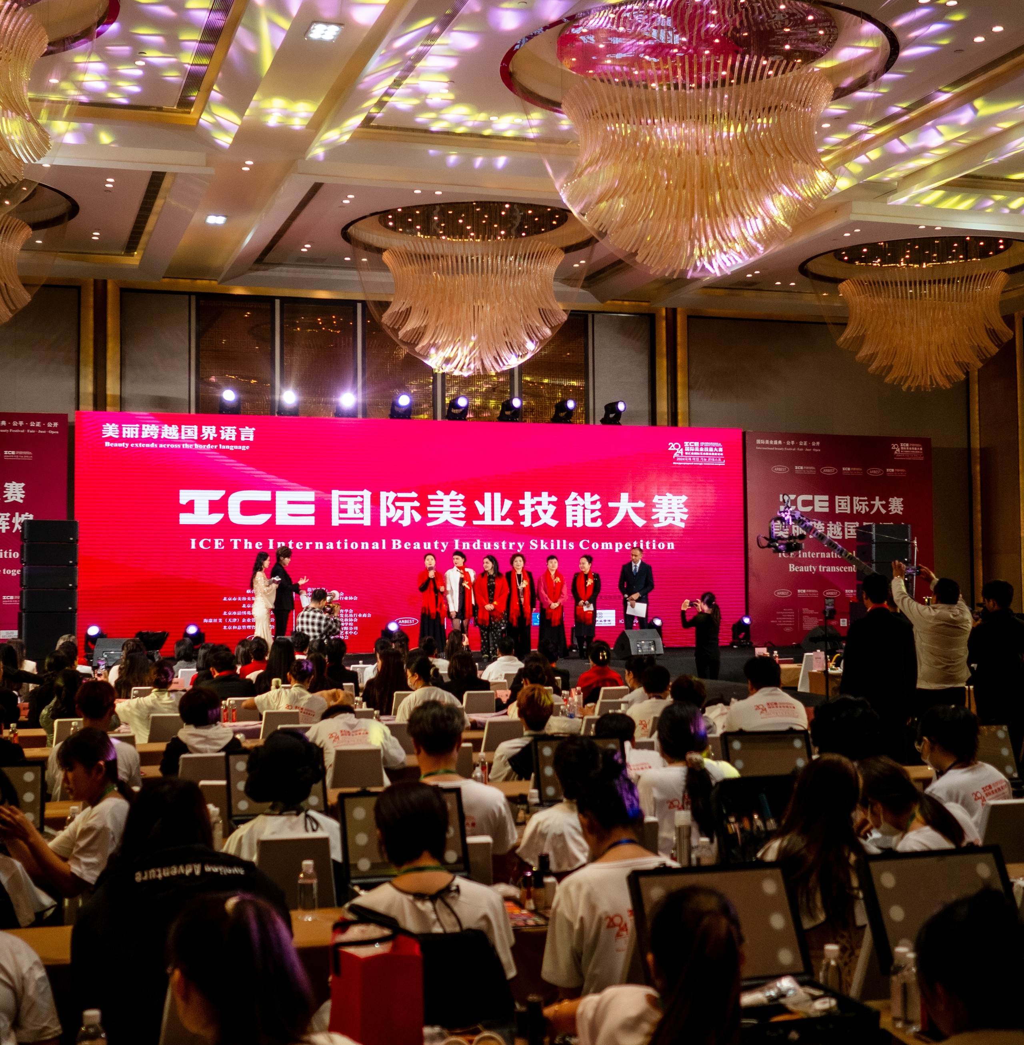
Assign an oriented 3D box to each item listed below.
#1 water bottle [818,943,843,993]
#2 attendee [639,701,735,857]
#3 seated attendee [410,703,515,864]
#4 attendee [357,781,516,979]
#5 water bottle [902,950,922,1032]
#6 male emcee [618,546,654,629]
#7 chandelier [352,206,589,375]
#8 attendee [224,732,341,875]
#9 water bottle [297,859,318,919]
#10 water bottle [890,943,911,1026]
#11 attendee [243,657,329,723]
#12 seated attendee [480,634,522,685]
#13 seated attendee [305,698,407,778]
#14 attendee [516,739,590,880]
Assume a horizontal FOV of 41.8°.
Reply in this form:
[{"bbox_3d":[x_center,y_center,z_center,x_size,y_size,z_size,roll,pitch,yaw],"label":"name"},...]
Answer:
[{"bbox_3d":[0.741,1.071,3.115,0.060,0.175,0.060,0,-2,0],"label":"water bottle"},{"bbox_3d":[0.718,1.359,5.456,0.480,1.260,0.740,0,-2,-14],"label":"attendee"},{"bbox_3d":[-0.218,1.321,4.937,0.520,1.300,0.750,0,-2,-9],"label":"seated attendee"},{"bbox_3d":[-0.254,1.302,3.665,0.500,1.240,0.800,0,-3,-15],"label":"attendee"},{"bbox_3d":[0.909,1.068,3.045,0.060,0.175,0.060,0,-2,0],"label":"water bottle"},{"bbox_3d":[1.988,1.245,21.360,0.550,1.760,0.360,0,-3,-8],"label":"male emcee"},{"bbox_3d":[-0.693,-3.457,21.000,3.600,2.350,3.600,0,-2,0],"label":"chandelier"},{"bbox_3d":[-0.818,1.341,4.694,0.480,1.233,0.720,1,-3,-20],"label":"attendee"},{"bbox_3d":[-0.610,1.102,4.004,0.060,0.175,0.060,0,-2,0],"label":"water bottle"},{"bbox_3d":[0.887,1.044,3.050,0.054,0.190,0.054,0,-3,-16],"label":"water bottle"},{"bbox_3d":[-1.405,1.477,8.554,0.540,1.240,0.720,0,-2,-12],"label":"attendee"},{"bbox_3d":[-0.117,1.707,13.116,0.480,1.250,0.750,0,-3,-14],"label":"seated attendee"},{"bbox_3d":[-0.874,1.535,7.237,0.580,1.090,0.850,0,-3,-13],"label":"seated attendee"},{"bbox_3d":[0.136,1.374,5.025,0.500,1.210,0.780,0,-3,-14],"label":"attendee"}]

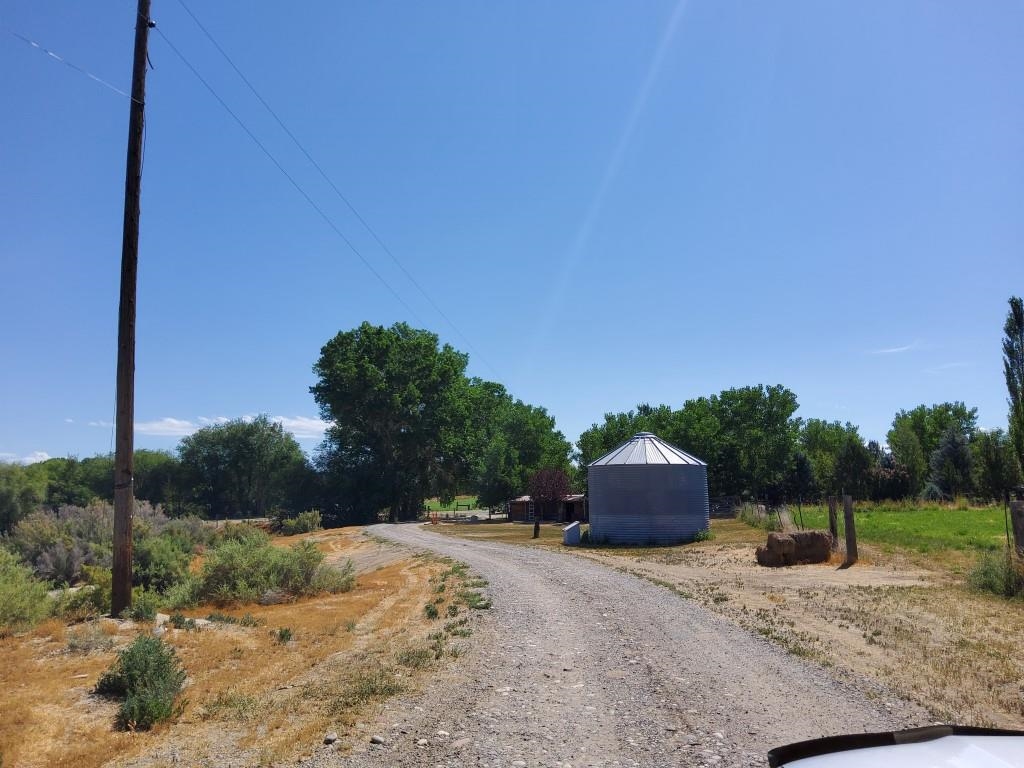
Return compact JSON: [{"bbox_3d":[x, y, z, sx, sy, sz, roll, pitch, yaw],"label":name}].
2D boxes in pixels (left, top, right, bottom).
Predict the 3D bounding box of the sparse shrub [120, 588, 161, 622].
[{"bbox_3d":[-5.072,3.037,10.500,0.455,0.423,0.432,4,-9,-25],"label":"sparse shrub"}]

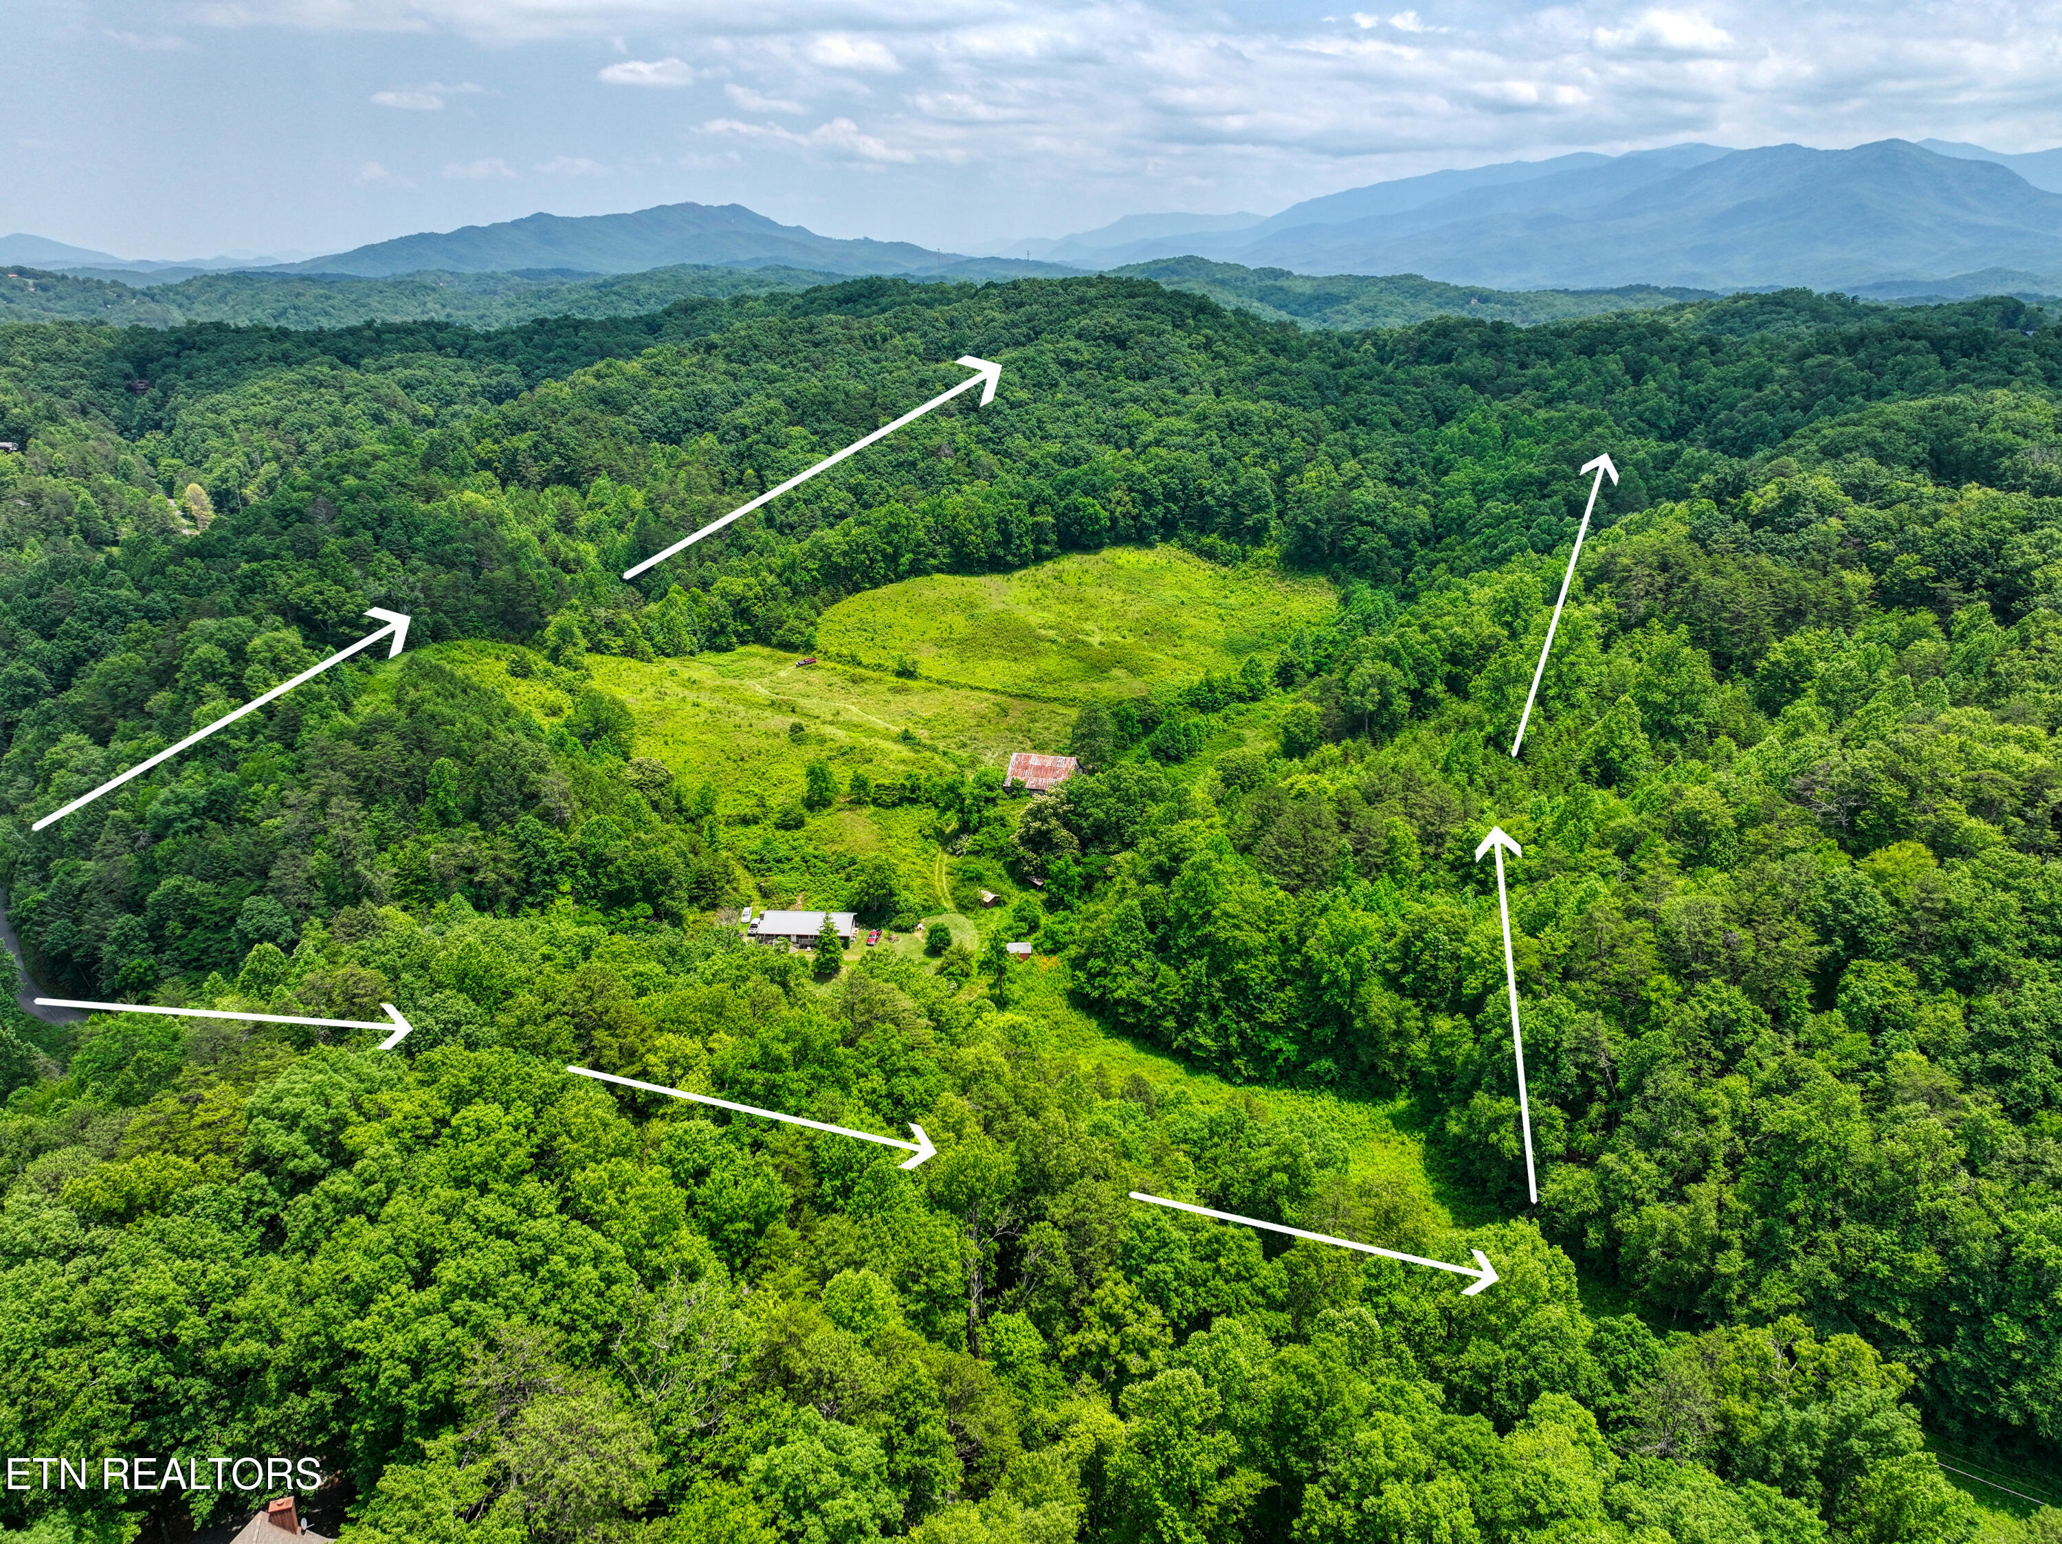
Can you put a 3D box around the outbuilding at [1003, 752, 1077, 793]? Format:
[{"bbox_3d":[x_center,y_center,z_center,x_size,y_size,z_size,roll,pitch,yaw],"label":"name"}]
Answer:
[{"bbox_3d":[3.420,0.180,346.480,15.800,8.600,16.500,5,20,14],"label":"outbuilding"}]

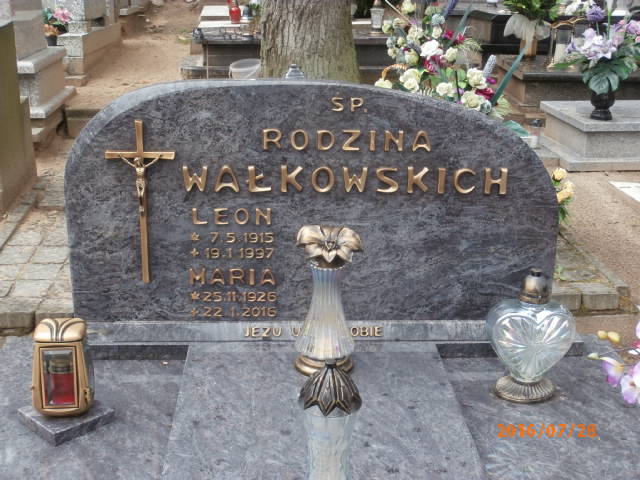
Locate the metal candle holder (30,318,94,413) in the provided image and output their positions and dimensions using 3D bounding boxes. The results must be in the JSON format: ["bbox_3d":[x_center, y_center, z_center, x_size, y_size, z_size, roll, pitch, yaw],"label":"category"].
[{"bbox_3d":[-0.451,0.217,1.514,0.097,0.158,0.092,-4,19,-11],"label":"metal candle holder"}]

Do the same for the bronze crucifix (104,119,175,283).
[{"bbox_3d":[-0.355,-0.071,1.734,0.138,0.333,0.034,-1,14,-3],"label":"bronze crucifix"}]

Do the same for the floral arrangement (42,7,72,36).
[{"bbox_3d":[-2.265,-1.886,7.500,0.250,0.250,0.220,-1,19,-3],"label":"floral arrangement"}]

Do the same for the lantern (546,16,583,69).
[{"bbox_3d":[2.171,-1.732,7.700,0.260,0.440,0.250,-1,19,-3],"label":"lantern"}]

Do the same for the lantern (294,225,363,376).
[{"bbox_3d":[0.015,0.114,1.690,0.130,0.280,0.128,-1,19,-3],"label":"lantern"}]

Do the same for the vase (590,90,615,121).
[{"bbox_3d":[1.918,-0.933,5.868,0.155,0.205,0.155,-1,19,-3],"label":"vase"}]

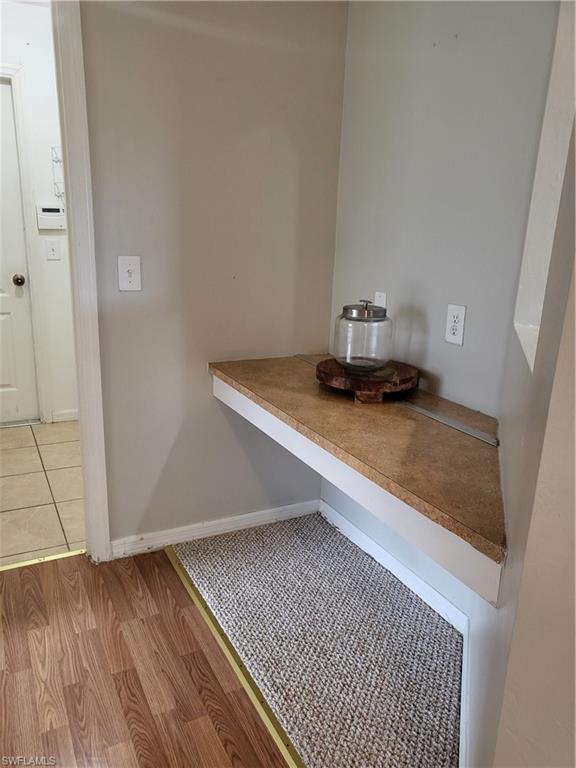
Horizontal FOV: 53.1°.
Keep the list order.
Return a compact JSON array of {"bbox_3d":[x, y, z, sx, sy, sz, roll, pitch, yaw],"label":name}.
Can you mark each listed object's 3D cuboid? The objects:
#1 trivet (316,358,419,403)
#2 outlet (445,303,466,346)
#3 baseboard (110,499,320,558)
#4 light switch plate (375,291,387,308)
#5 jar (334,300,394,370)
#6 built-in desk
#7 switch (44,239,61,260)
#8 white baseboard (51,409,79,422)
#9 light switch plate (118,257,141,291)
[{"bbox_3d":[0.267,-0.018,1.978,0.340,0.073,0.340,2,15,-1],"label":"trivet"},{"bbox_3d":[0.525,-0.186,1.819,0.010,0.120,0.075,-6,18,-28],"label":"outlet"},{"bbox_3d":[-0.268,0.606,2.473,0.956,0.070,0.014,-6,17,-26],"label":"baseboard"},{"bbox_3d":[0.340,-0.279,2.151,0.010,0.116,0.068,-6,18,-28],"label":"light switch plate"},{"bbox_3d":[0.261,-0.169,1.958,0.197,0.228,0.197,2,15,-1],"label":"jar"},{"bbox_3d":[0.279,0.137,1.775,0.547,0.117,1.467,-6,18,-28],"label":"built-in desk"},{"bbox_3d":[-1.407,-0.804,3.462,0.074,0.121,0.010,-6,17,-26],"label":"switch"},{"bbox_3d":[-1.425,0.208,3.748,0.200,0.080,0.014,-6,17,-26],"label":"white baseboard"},{"bbox_3d":[-0.555,-0.387,2.031,0.075,0.120,0.010,-6,17,-26],"label":"light switch plate"}]

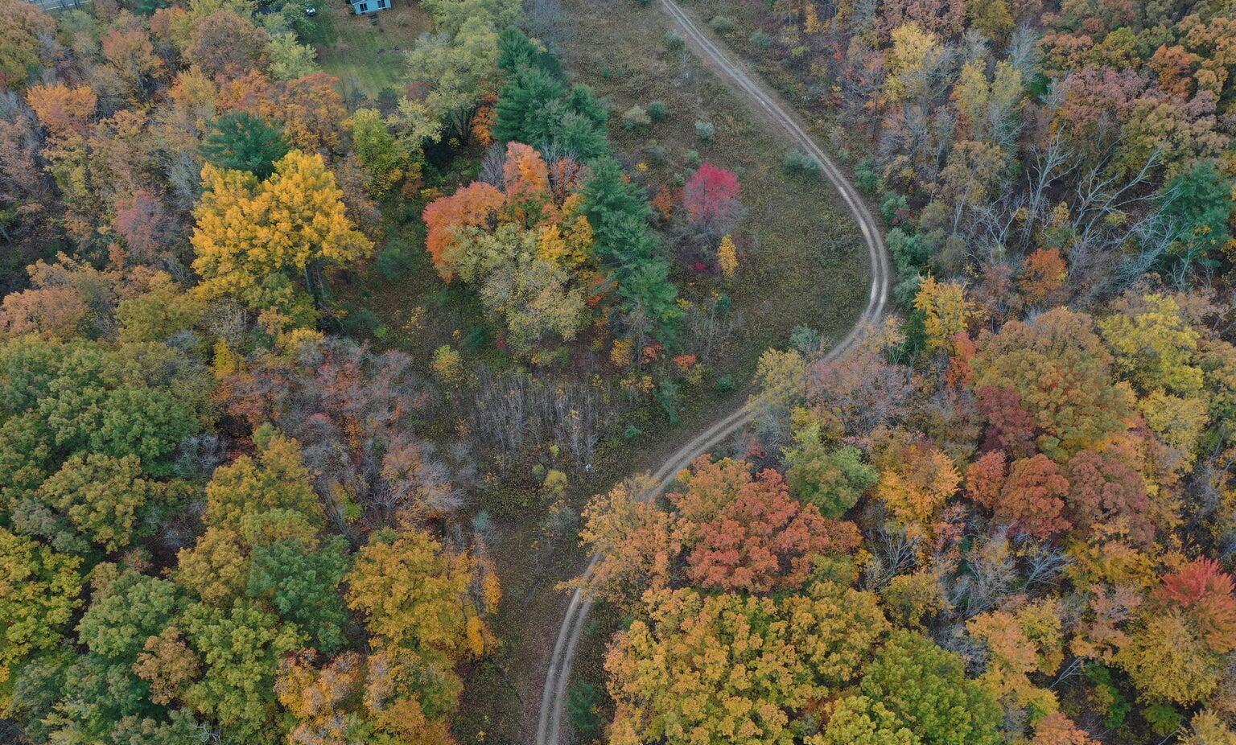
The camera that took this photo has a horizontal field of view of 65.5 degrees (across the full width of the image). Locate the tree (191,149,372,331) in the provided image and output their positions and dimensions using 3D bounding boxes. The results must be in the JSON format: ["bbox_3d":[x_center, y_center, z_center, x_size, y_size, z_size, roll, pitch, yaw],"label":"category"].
[{"bbox_3d":[-51.970,-20.490,150.320,26.690,26.000,25.000,0,49,0],"label":"tree"}]

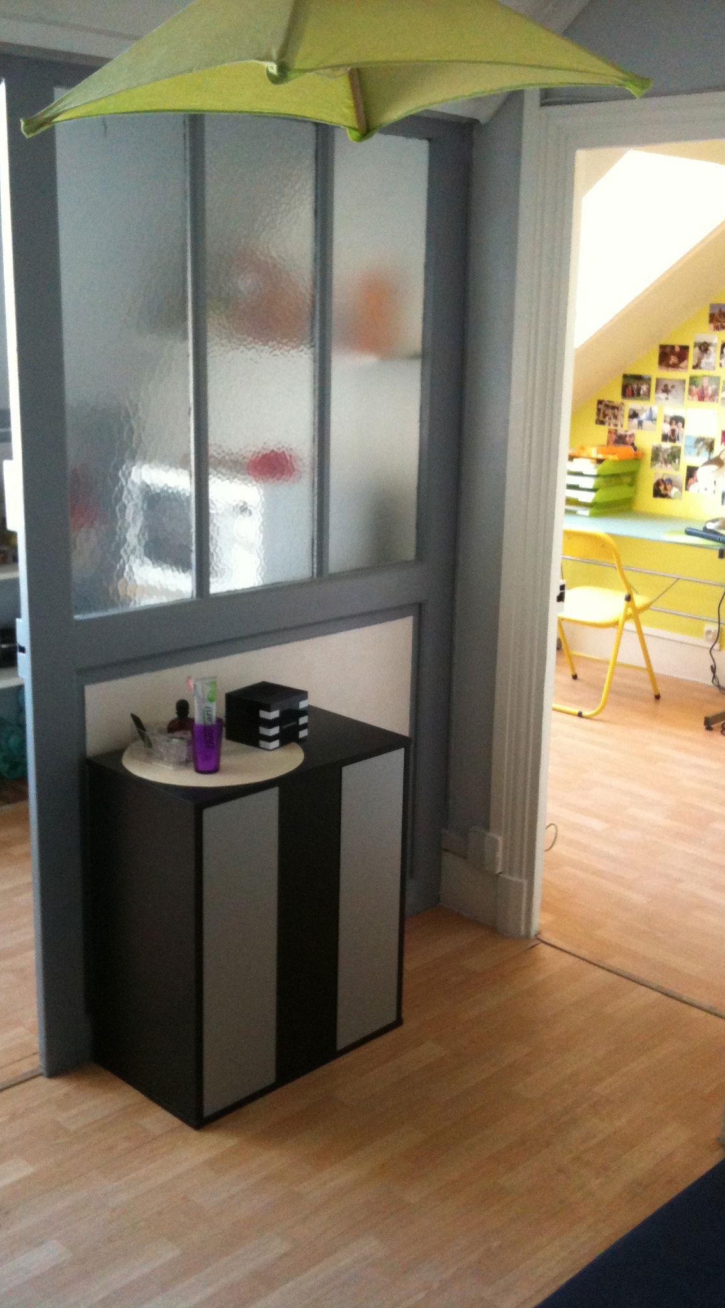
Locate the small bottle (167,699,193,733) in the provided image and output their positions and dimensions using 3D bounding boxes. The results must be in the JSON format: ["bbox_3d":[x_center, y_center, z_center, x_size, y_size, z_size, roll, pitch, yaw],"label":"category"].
[{"bbox_3d":[-0.381,0.146,2.803,0.060,0.096,0.048,-1,14,-8],"label":"small bottle"}]

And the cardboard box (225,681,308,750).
[{"bbox_3d":[-0.205,0.134,2.853,0.124,0.103,0.125,11,17,35],"label":"cardboard box"}]

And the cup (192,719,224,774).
[{"bbox_3d":[-0.309,0.185,2.647,0.062,0.100,0.062,1,14,0],"label":"cup"}]

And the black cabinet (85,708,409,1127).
[{"bbox_3d":[-0.236,0.535,2.883,0.350,0.690,0.605,15,19,42],"label":"black cabinet"}]

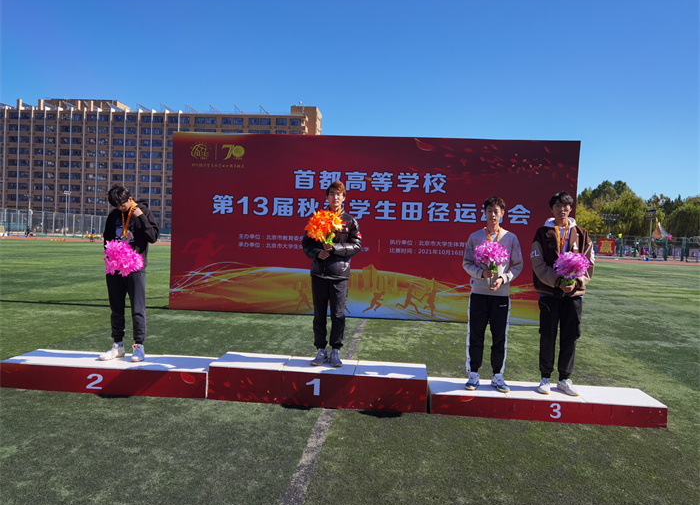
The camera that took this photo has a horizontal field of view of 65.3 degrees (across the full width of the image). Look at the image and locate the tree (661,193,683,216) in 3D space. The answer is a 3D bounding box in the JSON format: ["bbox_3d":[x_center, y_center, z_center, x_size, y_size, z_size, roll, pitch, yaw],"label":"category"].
[{"bbox_3d":[68.136,-5.687,115.000,7.000,13.500,7.000,3,2,27],"label":"tree"}]

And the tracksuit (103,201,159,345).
[{"bbox_3d":[-2.207,0.206,5.490,0.500,1.410,0.360,2,1,-6],"label":"tracksuit"}]

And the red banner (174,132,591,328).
[{"bbox_3d":[0.369,-0.476,10.619,7.830,3.500,0.150,2,1,4],"label":"red banner"}]

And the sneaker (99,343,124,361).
[{"bbox_3d":[-2.382,0.982,5.463,0.110,0.136,0.290,3,2,36],"label":"sneaker"}]

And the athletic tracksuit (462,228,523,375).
[{"bbox_3d":[1.340,0.469,5.170,0.530,1.370,0.340,2,1,10],"label":"athletic tracksuit"}]

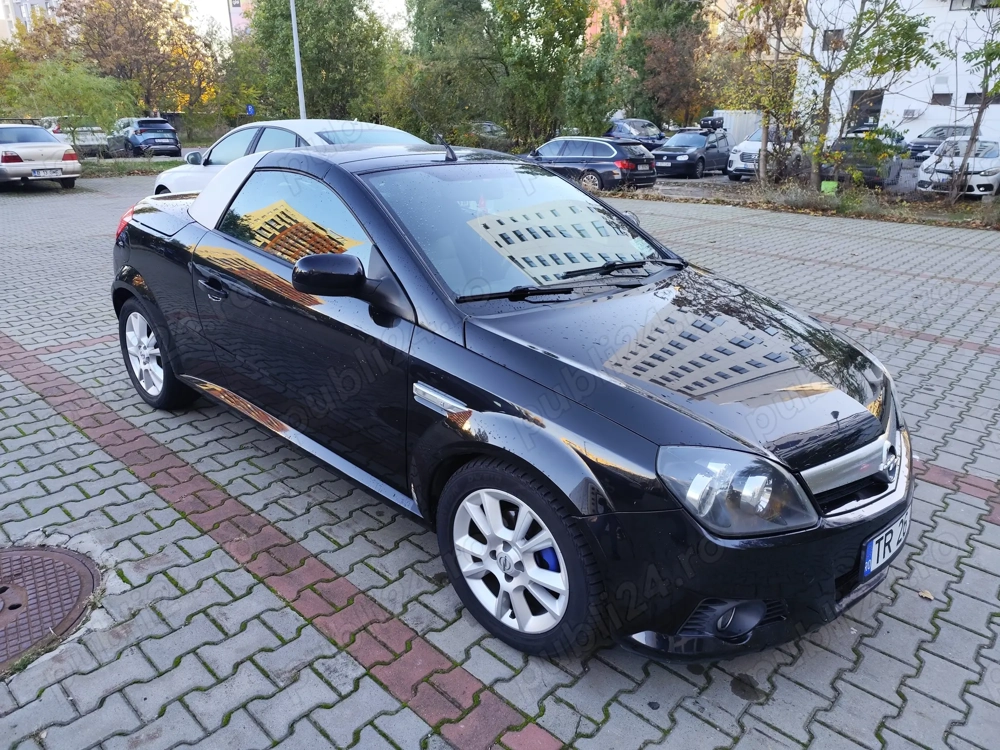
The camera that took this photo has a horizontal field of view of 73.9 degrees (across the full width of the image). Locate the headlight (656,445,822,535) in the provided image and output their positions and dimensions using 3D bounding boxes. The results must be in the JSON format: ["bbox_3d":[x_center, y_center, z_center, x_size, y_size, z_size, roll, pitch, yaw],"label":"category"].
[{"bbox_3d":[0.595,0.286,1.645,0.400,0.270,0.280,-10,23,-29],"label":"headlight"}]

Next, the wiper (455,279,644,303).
[{"bbox_3d":[0.211,-0.287,2.273,0.760,0.060,0.090,-10,23,-27],"label":"wiper"}]

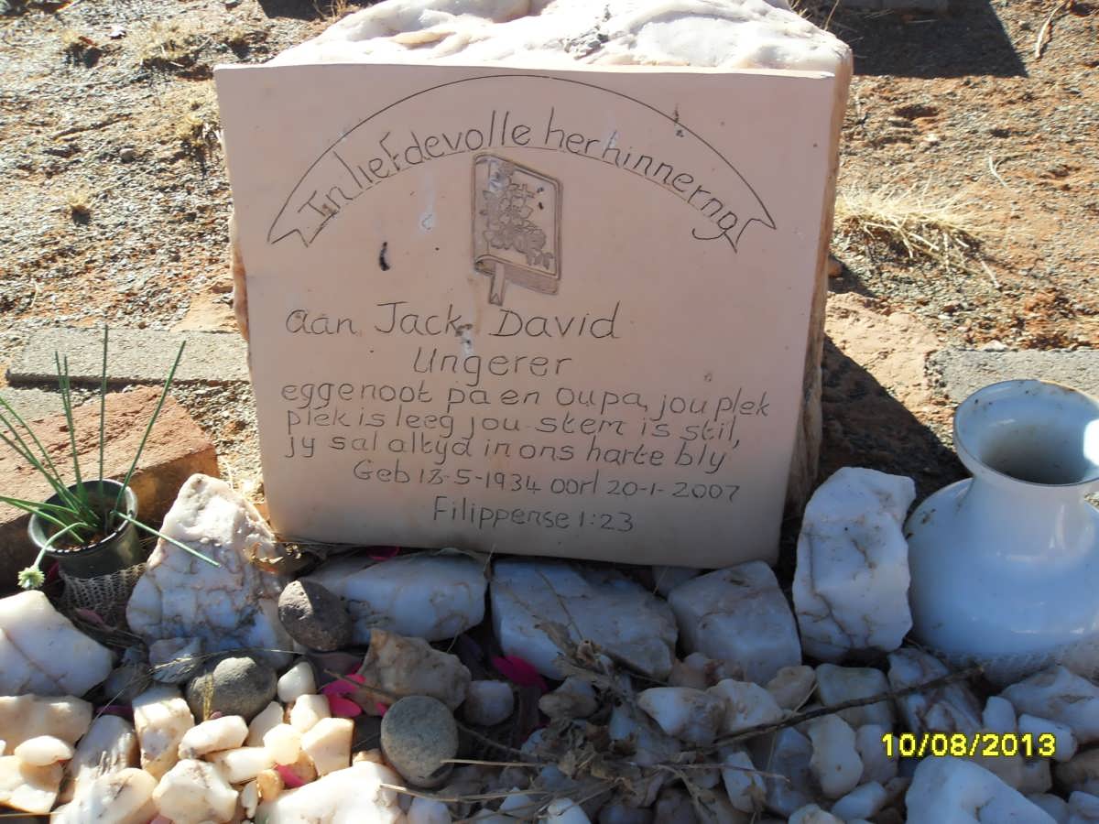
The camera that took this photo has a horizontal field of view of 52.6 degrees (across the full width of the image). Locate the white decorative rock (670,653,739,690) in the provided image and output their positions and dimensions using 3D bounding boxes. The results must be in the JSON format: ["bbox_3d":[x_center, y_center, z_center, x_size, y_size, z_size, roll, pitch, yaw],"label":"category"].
[{"bbox_3d":[0.138,0.233,0.985,0.060,0.037,0.041,0,38,0],"label":"white decorative rock"}]

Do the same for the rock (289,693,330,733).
[{"bbox_3d":[-0.205,0.260,0.951,0.034,0.033,0.033,-1,33,0],"label":"rock"}]

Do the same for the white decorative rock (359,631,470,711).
[{"bbox_3d":[-0.121,0.233,1.001,0.099,0.055,0.059,-1,33,0],"label":"white decorative rock"}]

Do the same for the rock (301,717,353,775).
[{"bbox_3d":[-0.184,0.276,0.917,0.042,0.042,0.040,-1,33,0],"label":"rock"}]

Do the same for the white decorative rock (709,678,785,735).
[{"bbox_3d":[0.170,0.254,0.958,0.066,0.041,0.047,0,38,0],"label":"white decorative rock"}]

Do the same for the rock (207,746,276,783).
[{"bbox_3d":[-0.266,0.304,0.963,0.056,0.030,0.032,-1,34,0],"label":"rock"}]

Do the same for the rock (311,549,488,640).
[{"bbox_3d":[-0.155,0.186,1.113,0.182,0.072,0.087,-1,34,0],"label":"rock"}]

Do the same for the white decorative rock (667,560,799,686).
[{"bbox_3d":[0.176,0.202,1.056,0.119,0.098,0.108,-1,34,0],"label":"white decorative rock"}]

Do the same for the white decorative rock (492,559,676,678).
[{"bbox_3d":[0.033,0.197,1.062,0.173,0.080,0.091,8,34,13],"label":"white decorative rock"}]

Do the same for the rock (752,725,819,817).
[{"bbox_3d":[0.201,0.307,0.950,0.054,0.056,0.066,-1,34,0],"label":"rock"}]

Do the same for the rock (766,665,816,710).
[{"bbox_3d":[0.211,0.242,0.974,0.043,0.034,0.038,-9,39,-12],"label":"rock"}]

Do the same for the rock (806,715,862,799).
[{"bbox_3d":[0.233,0.282,0.909,0.044,0.057,0.054,-1,33,0],"label":"rock"}]

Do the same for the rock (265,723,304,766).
[{"bbox_3d":[-0.216,0.271,0.904,0.031,0.028,0.031,0,38,0],"label":"rock"}]

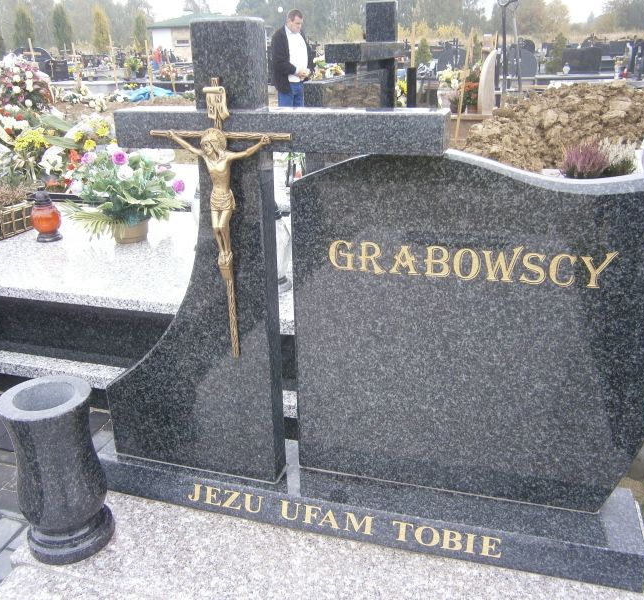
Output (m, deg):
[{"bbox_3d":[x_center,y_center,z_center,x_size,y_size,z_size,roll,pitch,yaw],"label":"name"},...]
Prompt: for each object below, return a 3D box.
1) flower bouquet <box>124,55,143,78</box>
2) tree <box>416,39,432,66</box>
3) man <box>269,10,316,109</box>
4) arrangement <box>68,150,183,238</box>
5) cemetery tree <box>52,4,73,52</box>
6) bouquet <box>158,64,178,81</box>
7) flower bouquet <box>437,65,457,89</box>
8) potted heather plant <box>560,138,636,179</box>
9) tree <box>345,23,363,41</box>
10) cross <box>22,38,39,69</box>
[{"bbox_3d":[-5.052,-6.258,16.104,0.530,0.700,0.500,-1,22,0],"label":"flower bouquet"},{"bbox_3d":[4.201,-9.969,24.747,0.660,1.450,0.660,2,23,9],"label":"tree"},{"bbox_3d":[-0.290,-2.110,6.402,0.380,1.780,0.560,20,30,41],"label":"man"},{"bbox_3d":[-0.940,-0.479,2.819,0.520,0.410,0.440,-9,24,-17],"label":"arrangement"},{"bbox_3d":[-13.200,-13.298,30.743,1.000,3.600,1.000,-10,25,-19],"label":"cemetery tree"},{"bbox_3d":[-4.188,-6.176,16.395,0.520,0.420,0.440,-7,24,-12],"label":"bouquet"},{"bbox_3d":[1.792,-3.217,8.649,0.320,0.380,0.300,-1,22,0],"label":"flower bouquet"},{"bbox_3d":[1.467,-0.714,3.198,0.420,0.270,0.300,5,23,15],"label":"potted heather plant"},{"bbox_3d":[1.974,-15.789,37.791,1.200,3.020,1.200,-1,22,0],"label":"tree"},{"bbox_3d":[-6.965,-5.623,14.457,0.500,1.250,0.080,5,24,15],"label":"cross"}]

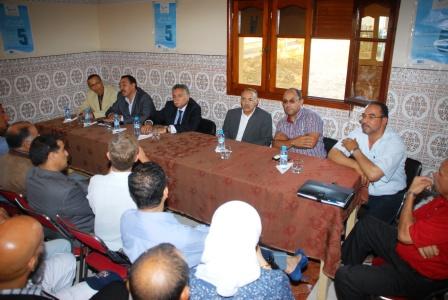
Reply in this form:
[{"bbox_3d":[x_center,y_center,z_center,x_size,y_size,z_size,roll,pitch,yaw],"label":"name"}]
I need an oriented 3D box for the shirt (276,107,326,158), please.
[{"bbox_3d":[0.596,-0.029,2.965,0.500,0.600,0.380,13,23,31],"label":"shirt"}]

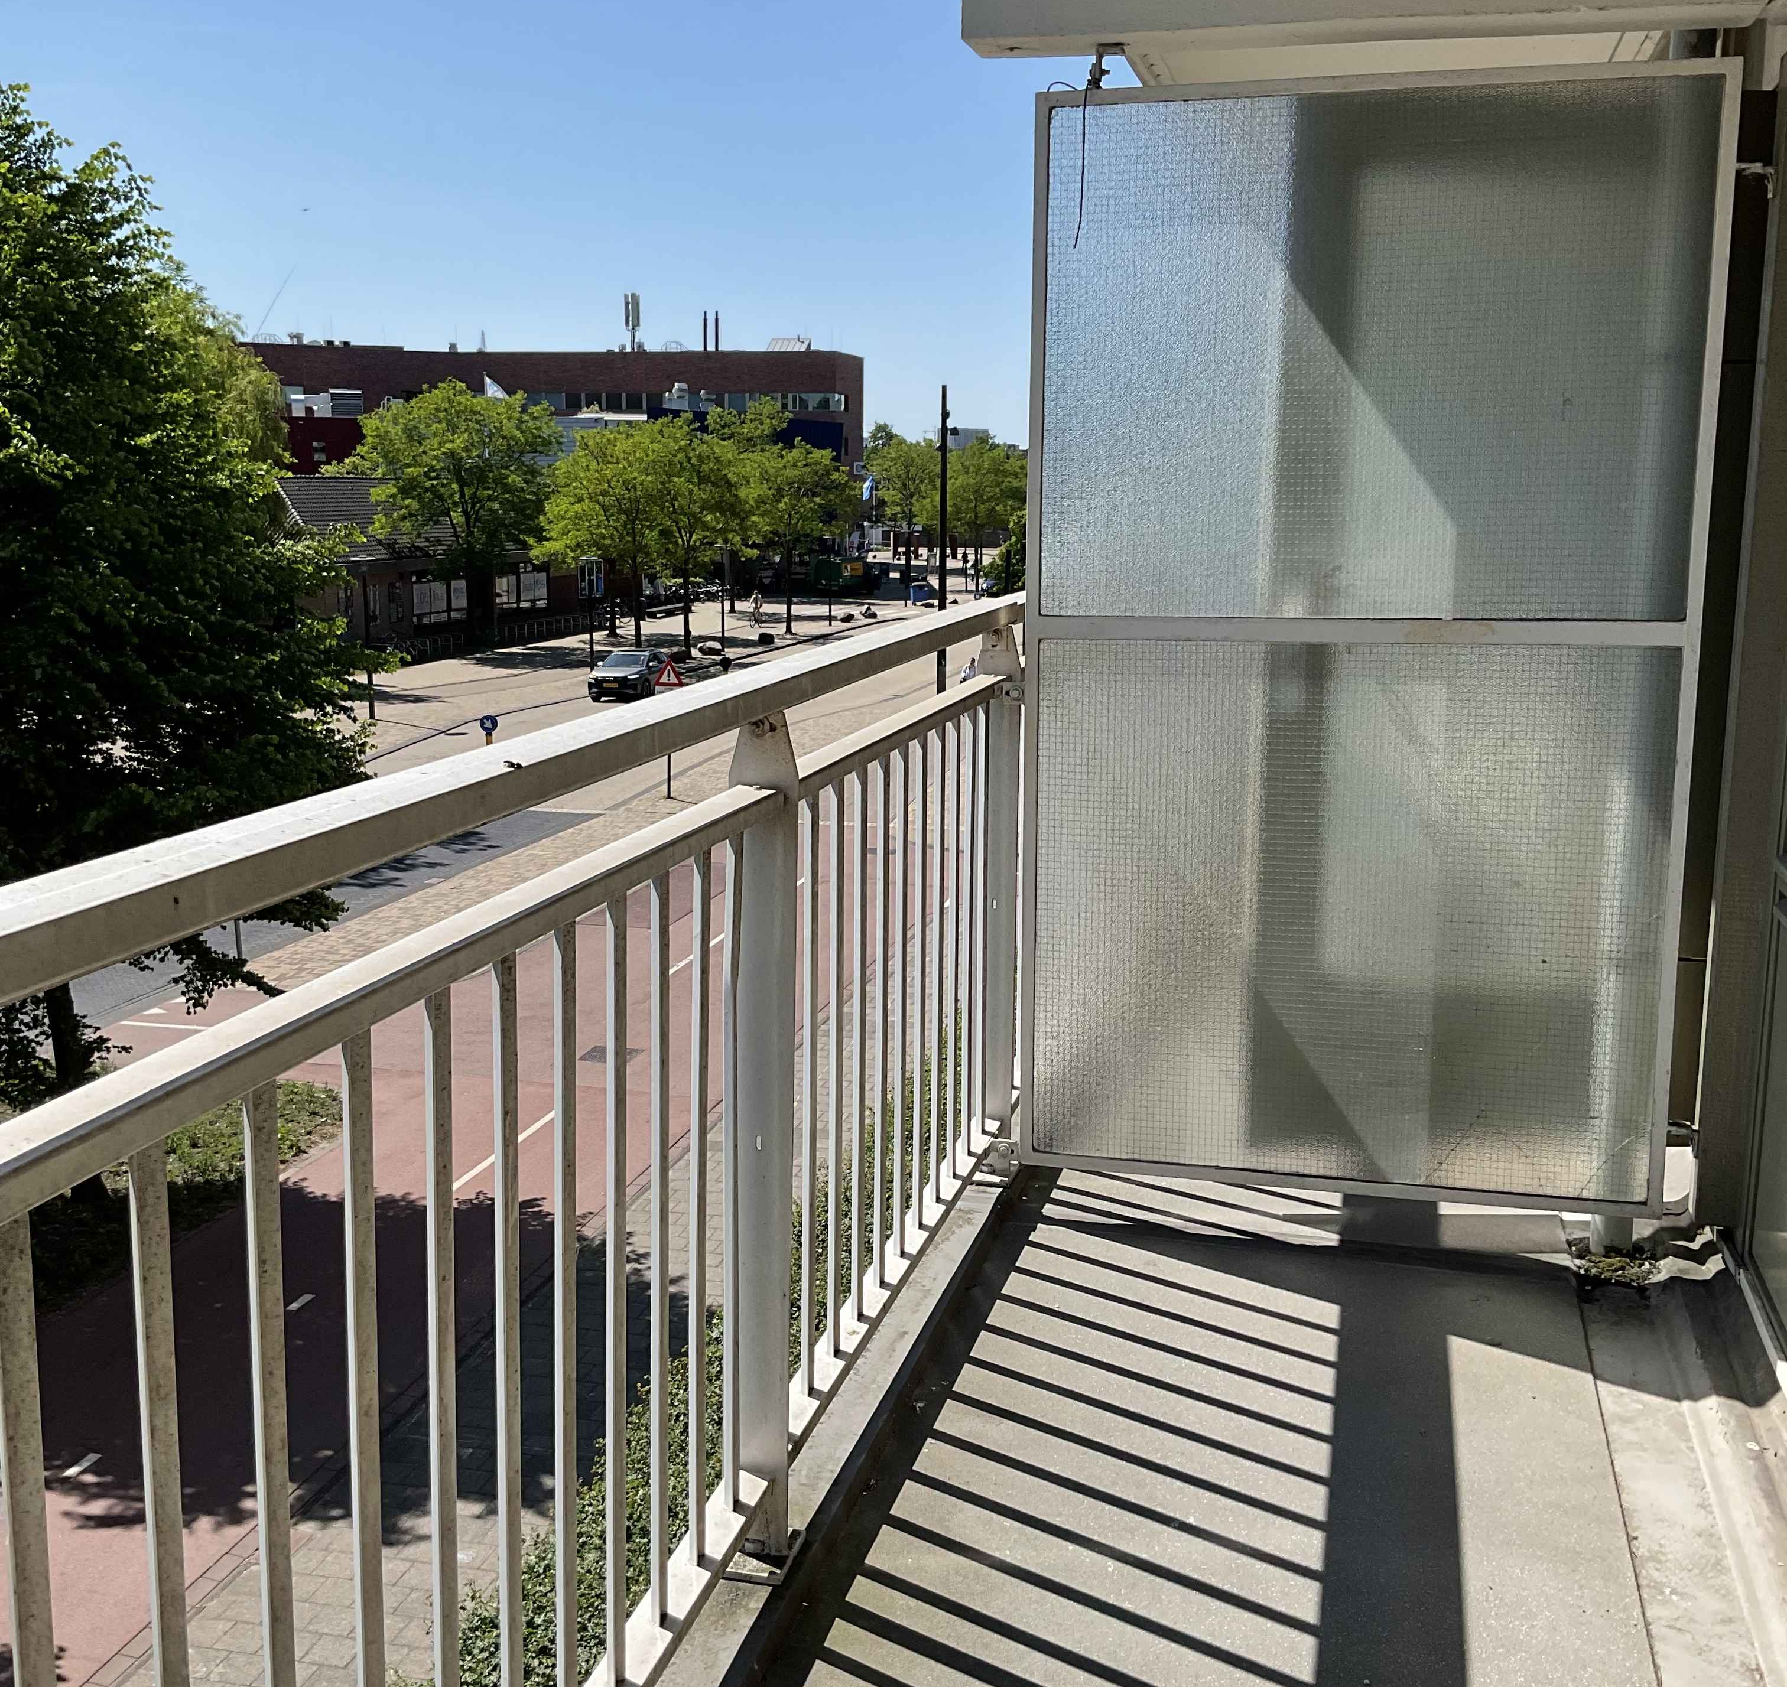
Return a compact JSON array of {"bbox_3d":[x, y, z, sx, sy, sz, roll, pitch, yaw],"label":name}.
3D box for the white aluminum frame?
[{"bbox_3d":[0.795,-0.319,3.462,1.134,1.920,0.045,3,10,13],"label":"white aluminum frame"}]

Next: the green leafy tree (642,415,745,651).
[{"bbox_3d":[-8.342,-12.849,83.608,5.065,10.176,5.065,0,10,0],"label":"green leafy tree"}]

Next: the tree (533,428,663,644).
[{"bbox_3d":[-13.084,-13.607,89.084,5.977,9.719,5.977,0,10,0],"label":"tree"}]

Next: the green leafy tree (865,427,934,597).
[{"bbox_3d":[0.693,-22.526,135.186,5.050,11.315,5.050,0,10,0],"label":"green leafy tree"}]

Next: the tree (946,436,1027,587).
[{"bbox_3d":[6.189,-22.391,136.839,6.131,10.518,6.131,0,10,0],"label":"tree"}]

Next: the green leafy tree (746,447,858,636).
[{"bbox_3d":[-4.515,-14.911,97.819,5.651,9.311,5.651,0,10,0],"label":"green leafy tree"}]

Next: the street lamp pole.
[{"bbox_3d":[1.131,-5.938,46.679,0.220,9.521,0.220,0,10,0],"label":"street lamp pole"}]

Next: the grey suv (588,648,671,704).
[{"bbox_3d":[-8.982,-5.751,68.046,1.860,1.620,4.550,1,10,6],"label":"grey suv"}]

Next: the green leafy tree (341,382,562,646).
[{"bbox_3d":[-19.278,-14.303,87.417,9.304,11.622,9.304,0,10,0],"label":"green leafy tree"}]

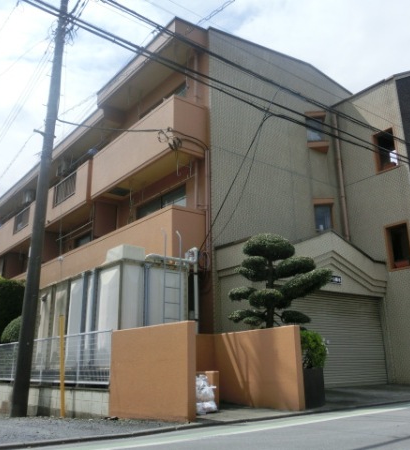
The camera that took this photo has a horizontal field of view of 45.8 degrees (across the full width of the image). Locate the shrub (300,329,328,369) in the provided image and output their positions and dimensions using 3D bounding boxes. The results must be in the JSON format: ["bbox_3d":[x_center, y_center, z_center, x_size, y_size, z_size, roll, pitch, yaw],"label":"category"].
[{"bbox_3d":[1.891,2.161,8.542,0.490,0.698,0.490,12,-21,-37],"label":"shrub"}]

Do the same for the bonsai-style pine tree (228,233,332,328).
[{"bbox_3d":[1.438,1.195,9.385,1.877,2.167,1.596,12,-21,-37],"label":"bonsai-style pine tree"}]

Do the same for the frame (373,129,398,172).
[{"bbox_3d":[5.474,-2.225,14.661,0.200,1.297,0.744,12,-21,-37],"label":"frame"}]

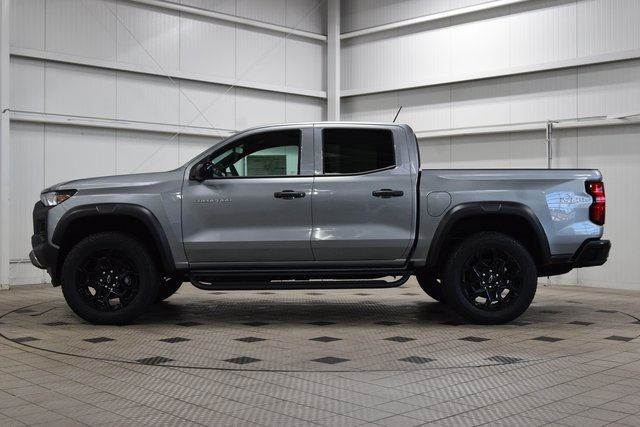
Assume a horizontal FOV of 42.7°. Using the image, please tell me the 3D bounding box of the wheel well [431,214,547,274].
[{"bbox_3d":[1.477,0.272,7.310,1.020,0.530,0.300,0,0,-2],"label":"wheel well"}]

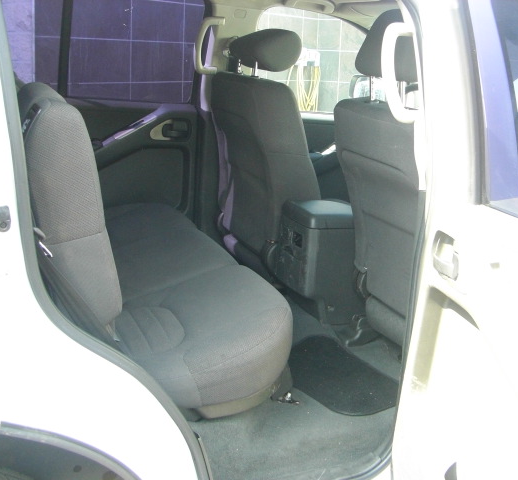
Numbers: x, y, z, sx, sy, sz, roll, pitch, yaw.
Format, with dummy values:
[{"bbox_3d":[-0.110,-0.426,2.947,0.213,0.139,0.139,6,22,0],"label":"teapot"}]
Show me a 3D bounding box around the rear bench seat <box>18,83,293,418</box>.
[{"bbox_3d":[-0.474,-0.088,2.174,0.740,0.800,1.330,-3,17,-21],"label":"rear bench seat"}]

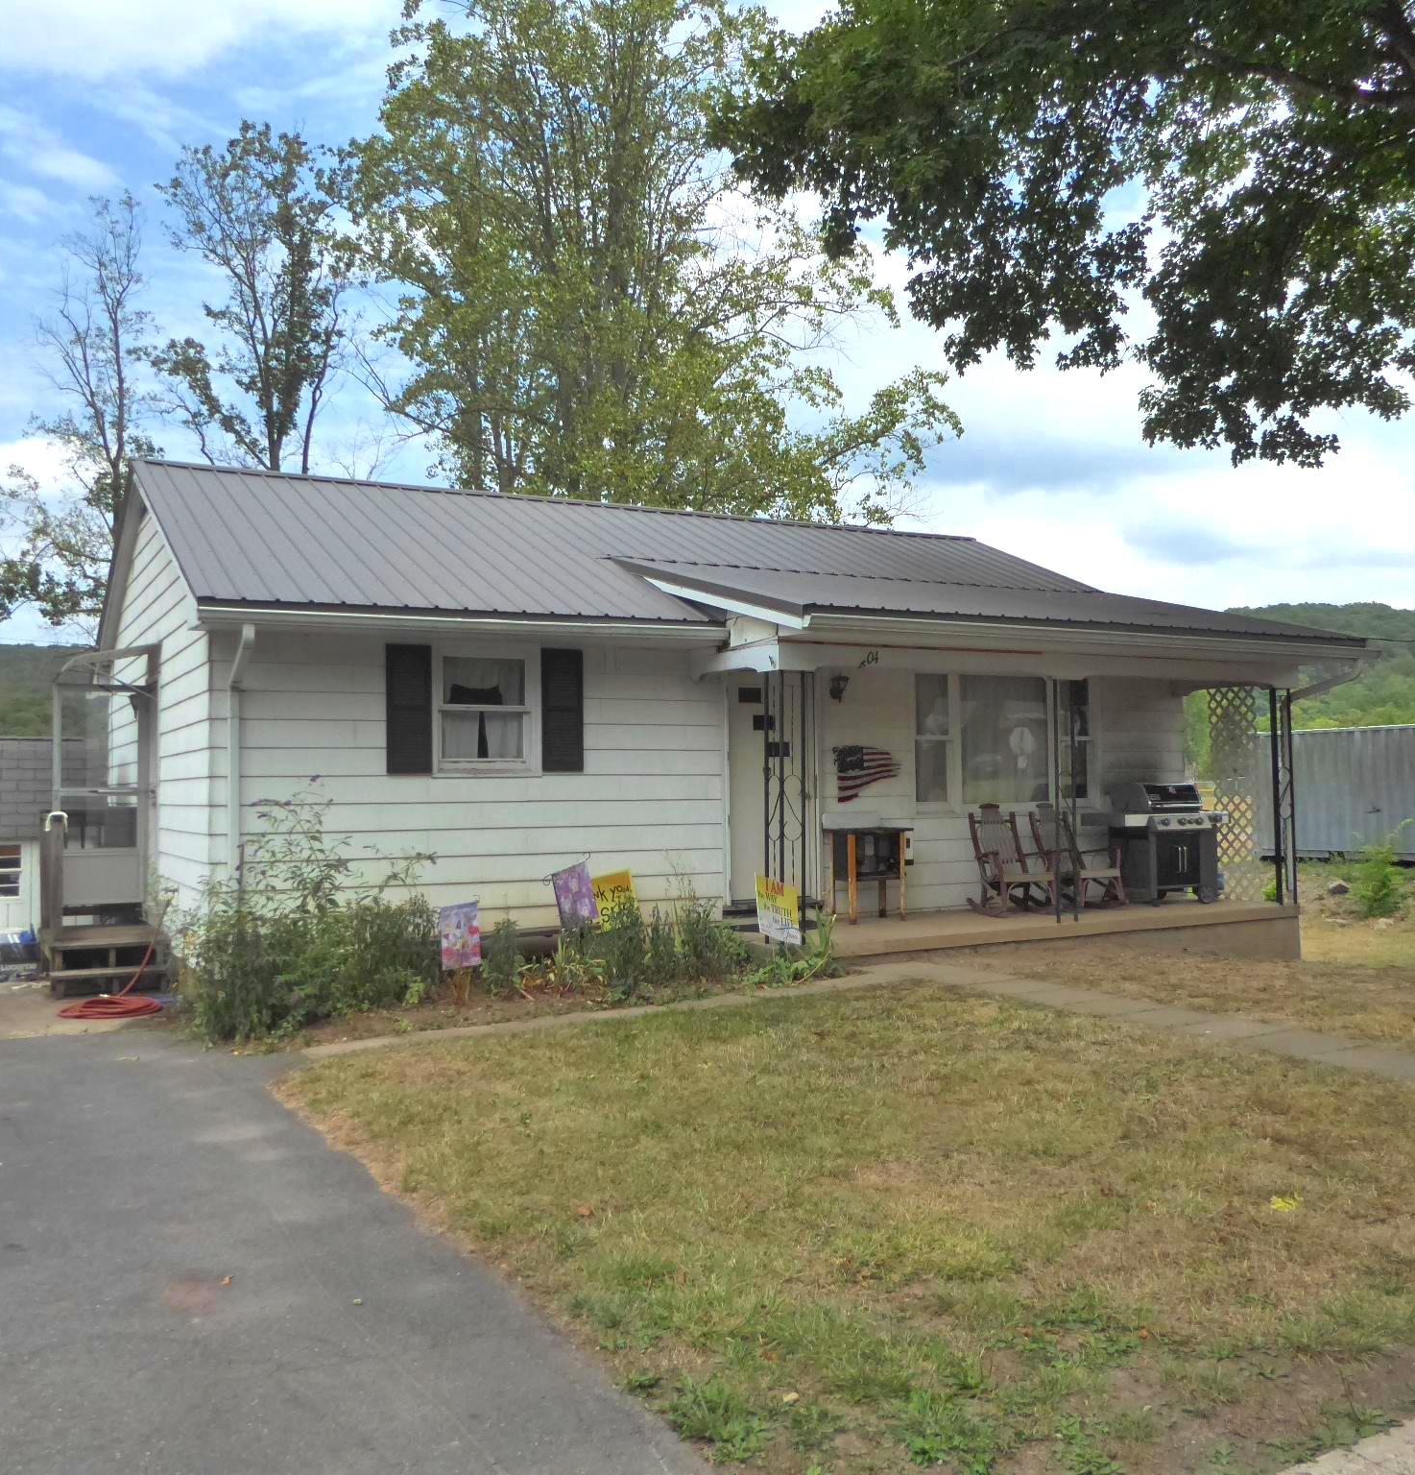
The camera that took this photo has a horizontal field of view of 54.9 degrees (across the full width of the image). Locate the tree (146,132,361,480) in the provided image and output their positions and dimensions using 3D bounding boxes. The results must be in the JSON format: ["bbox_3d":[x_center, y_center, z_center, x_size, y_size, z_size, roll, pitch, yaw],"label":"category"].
[{"bbox_3d":[-9.230,-4.624,27.684,4.300,16.036,4.300,1,-3,-28],"label":"tree"}]

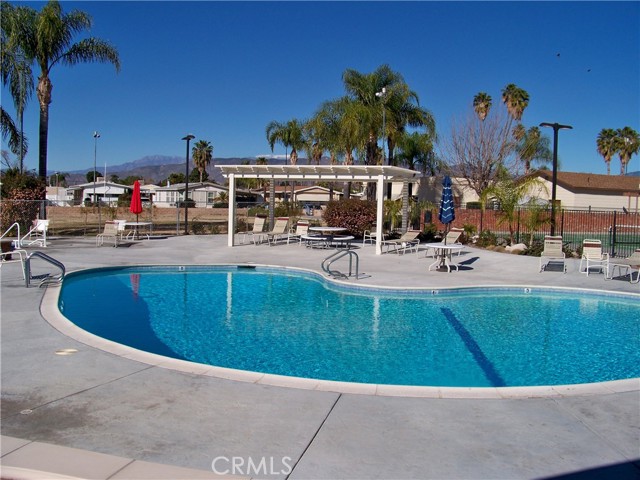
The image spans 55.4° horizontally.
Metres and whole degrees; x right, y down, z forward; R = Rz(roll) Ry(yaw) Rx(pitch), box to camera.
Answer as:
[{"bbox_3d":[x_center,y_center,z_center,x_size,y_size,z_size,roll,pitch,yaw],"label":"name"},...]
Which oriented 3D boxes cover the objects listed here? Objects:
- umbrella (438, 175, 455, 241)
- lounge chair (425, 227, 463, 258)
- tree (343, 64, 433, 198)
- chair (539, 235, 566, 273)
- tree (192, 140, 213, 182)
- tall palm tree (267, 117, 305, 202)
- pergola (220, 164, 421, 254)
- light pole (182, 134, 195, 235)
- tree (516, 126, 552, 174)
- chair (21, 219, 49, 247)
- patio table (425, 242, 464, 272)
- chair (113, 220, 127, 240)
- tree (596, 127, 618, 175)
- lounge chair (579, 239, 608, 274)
[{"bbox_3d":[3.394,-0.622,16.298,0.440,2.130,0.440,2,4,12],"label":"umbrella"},{"bbox_3d":[4.342,0.109,21.268,1.550,0.990,0.650,-1,4,-34],"label":"lounge chair"},{"bbox_3d":[4.168,-5.410,36.677,5.500,10.000,5.500,2,4,0],"label":"tree"},{"bbox_3d":[6.580,0.376,17.147,0.690,0.920,1.650,3,4,21],"label":"chair"},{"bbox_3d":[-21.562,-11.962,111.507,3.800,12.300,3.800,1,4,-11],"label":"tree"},{"bbox_3d":[-2.630,-6.564,56.698,4.300,9.350,4.300,2,4,0],"label":"tall palm tree"},{"bbox_3d":[0.026,-1.164,22.873,6.500,2.940,4.150,3,4,21],"label":"pergola"},{"bbox_3d":[-6.388,-2.620,29.445,0.330,4.800,0.950,-2,5,-41],"label":"light pole"},{"bbox_3d":[24.680,-7.685,71.621,4.300,11.200,4.300,3,4,19],"label":"tree"},{"bbox_3d":[-9.989,-0.309,21.379,0.950,0.900,0.700,-1,4,-37],"label":"chair"},{"bbox_3d":[3.507,0.508,17.078,1.110,0.690,1.110,2,4,0],"label":"patio table"},{"bbox_3d":[-8.398,-0.441,25.372,0.600,0.870,0.700,2,4,9],"label":"chair"},{"bbox_3d":[40.996,-9.260,87.577,3.300,13.090,3.300,2,4,0],"label":"tree"},{"bbox_3d":[7.566,0.504,16.819,0.620,0.950,0.750,2,4,14],"label":"lounge chair"}]

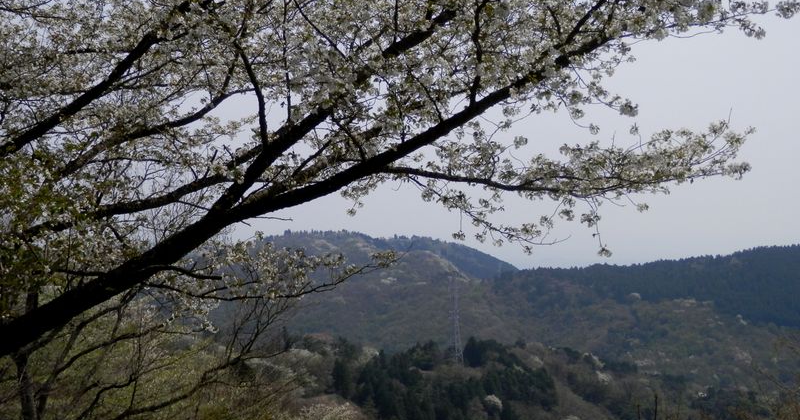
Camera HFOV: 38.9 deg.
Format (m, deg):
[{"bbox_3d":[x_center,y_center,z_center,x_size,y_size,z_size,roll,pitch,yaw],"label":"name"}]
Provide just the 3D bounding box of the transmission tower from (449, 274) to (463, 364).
[{"bbox_3d":[26.210,51.390,530.000,5.800,42.000,3.800,-4,-2,7],"label":"transmission tower"}]

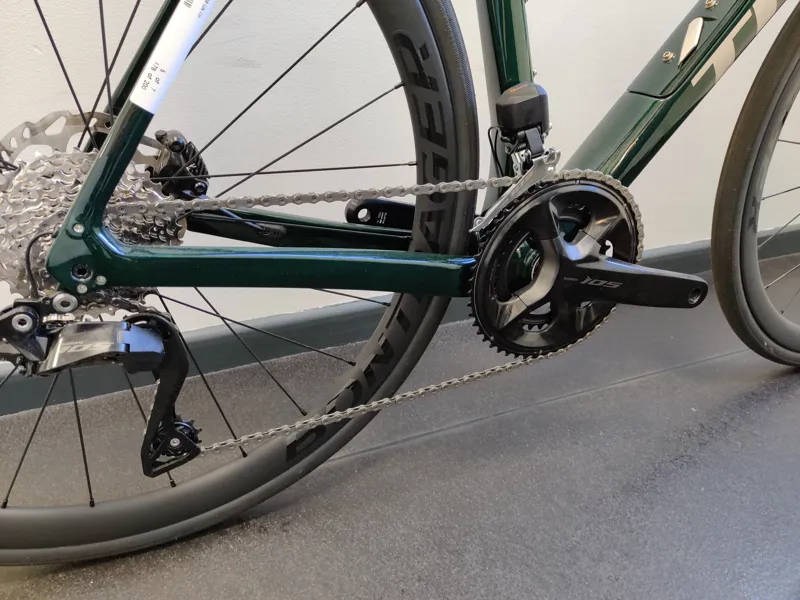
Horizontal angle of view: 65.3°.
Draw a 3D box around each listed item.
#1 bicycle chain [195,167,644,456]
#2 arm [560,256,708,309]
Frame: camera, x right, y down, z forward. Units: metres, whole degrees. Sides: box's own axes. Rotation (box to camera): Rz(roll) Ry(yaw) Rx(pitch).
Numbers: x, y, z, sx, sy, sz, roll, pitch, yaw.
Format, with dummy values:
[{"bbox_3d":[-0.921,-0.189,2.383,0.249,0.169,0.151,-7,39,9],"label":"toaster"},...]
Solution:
[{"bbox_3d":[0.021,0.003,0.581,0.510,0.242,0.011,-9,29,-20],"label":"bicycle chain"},{"bbox_3d":[0.240,-0.015,0.654,0.208,0.040,0.024,4,24,-27],"label":"arm"}]

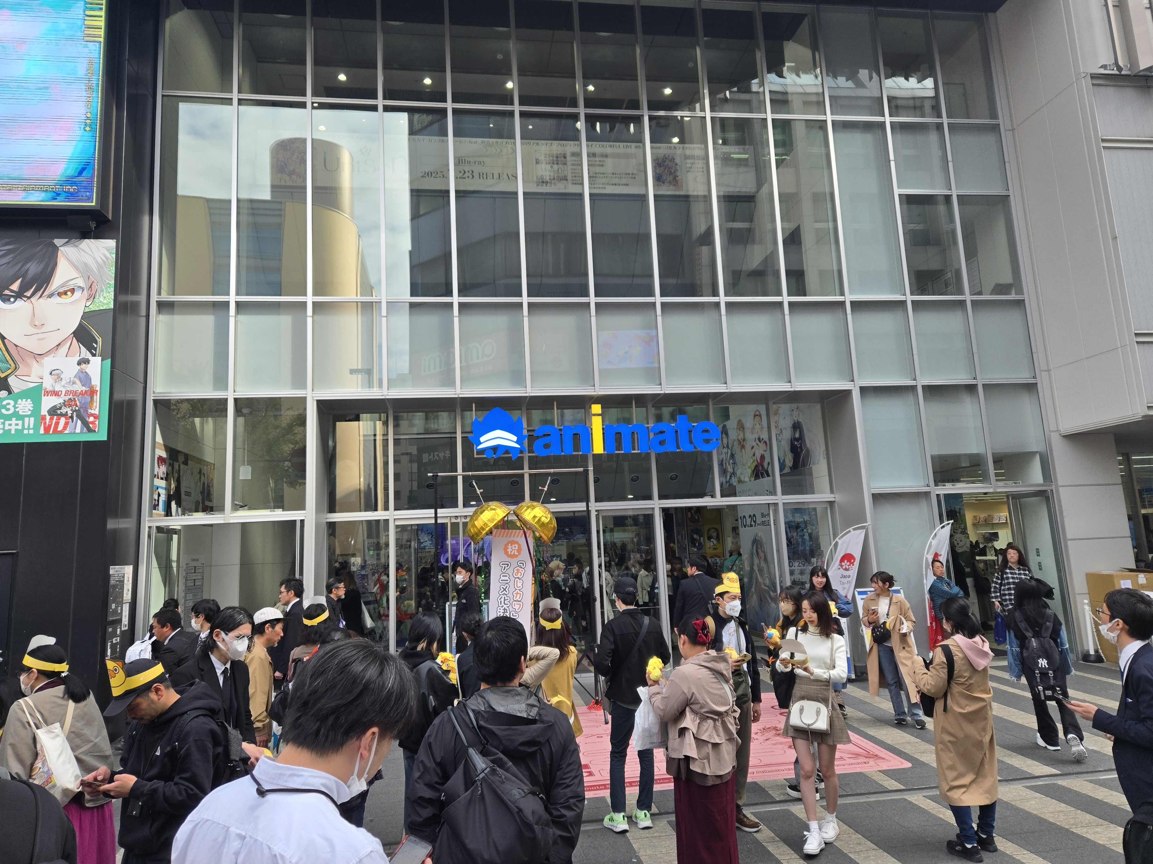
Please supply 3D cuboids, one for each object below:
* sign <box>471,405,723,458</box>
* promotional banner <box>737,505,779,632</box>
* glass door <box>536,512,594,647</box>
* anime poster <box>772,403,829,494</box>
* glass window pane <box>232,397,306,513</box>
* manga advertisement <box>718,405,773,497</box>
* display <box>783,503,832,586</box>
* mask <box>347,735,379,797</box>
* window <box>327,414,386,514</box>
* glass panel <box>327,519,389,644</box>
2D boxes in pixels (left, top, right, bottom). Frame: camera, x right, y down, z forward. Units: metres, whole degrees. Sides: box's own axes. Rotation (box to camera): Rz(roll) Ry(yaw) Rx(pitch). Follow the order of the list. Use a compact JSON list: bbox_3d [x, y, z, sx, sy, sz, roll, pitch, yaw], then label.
[{"bbox_3d":[0.325,-0.017,11.723,3.910,0.822,0.140,-2,-9,-9],"label":"sign"},{"bbox_3d":[3.135,2.353,13.296,0.789,2.253,0.060,-5,-9,11],"label":"promotional banner"},{"bbox_3d":[-0.180,2.413,11.482,0.990,2.440,0.080,-2,-9,-9],"label":"glass door"},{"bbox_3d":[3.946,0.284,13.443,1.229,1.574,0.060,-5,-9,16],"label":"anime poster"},{"bbox_3d":[-4.207,0.312,10.510,0.968,1.594,0.080,-2,-9,-8],"label":"glass window pane"},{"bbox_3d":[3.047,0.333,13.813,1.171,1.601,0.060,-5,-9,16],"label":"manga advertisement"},{"bbox_3d":[3.879,1.959,12.959,0.836,1.426,0.050,-3,-9,3],"label":"display"},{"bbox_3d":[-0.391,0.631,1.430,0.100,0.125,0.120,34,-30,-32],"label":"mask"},{"bbox_3d":[-3.349,0.479,11.658,0.877,1.517,0.100,-2,-9,-9],"label":"window"},{"bbox_3d":[-3.216,2.516,11.303,0.900,2.403,0.080,-2,-9,-8],"label":"glass panel"}]

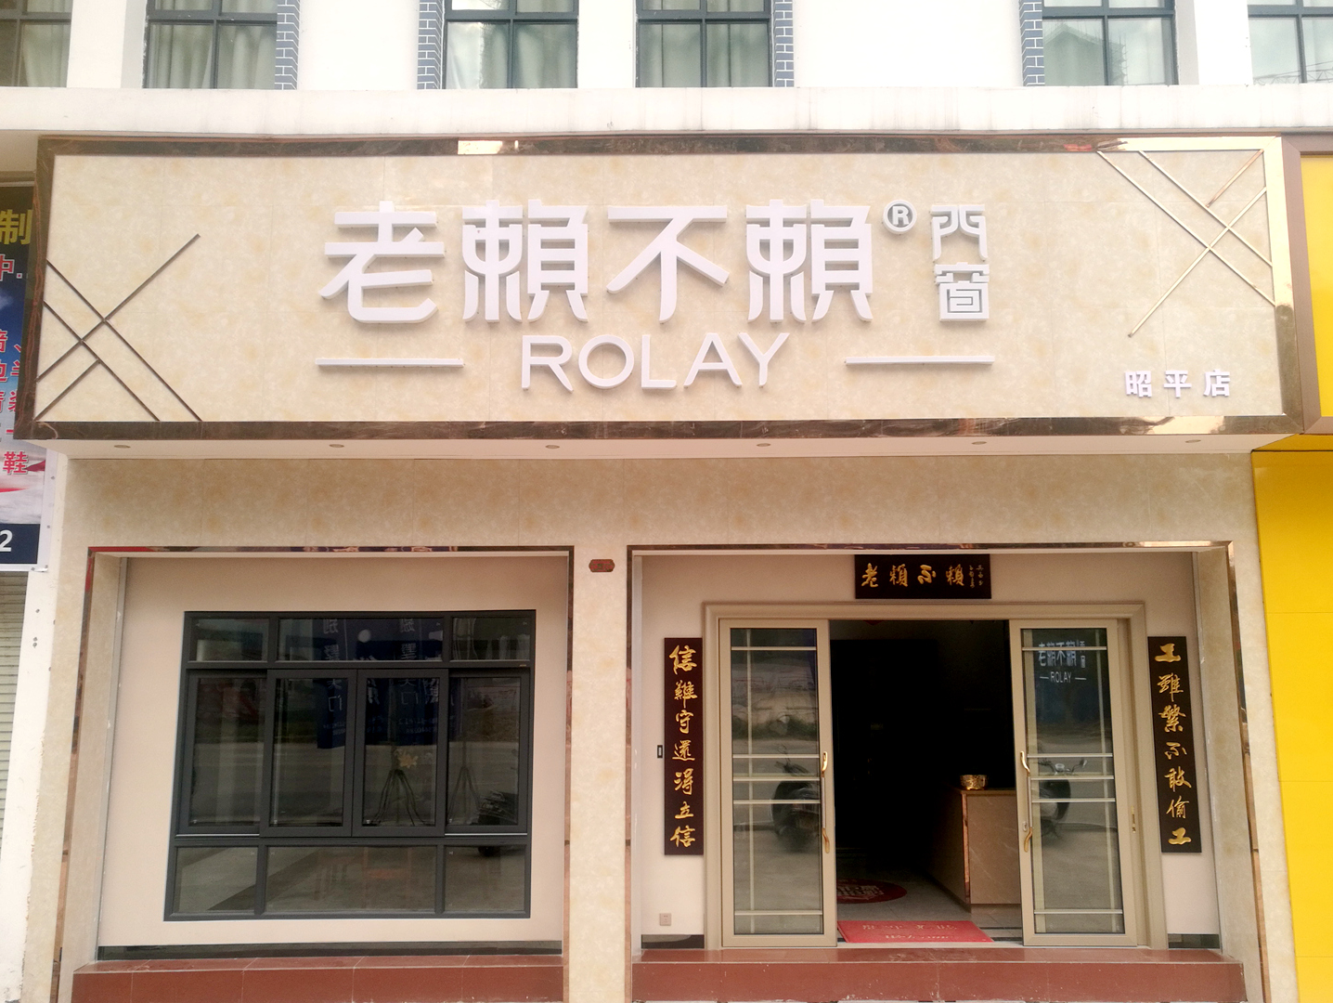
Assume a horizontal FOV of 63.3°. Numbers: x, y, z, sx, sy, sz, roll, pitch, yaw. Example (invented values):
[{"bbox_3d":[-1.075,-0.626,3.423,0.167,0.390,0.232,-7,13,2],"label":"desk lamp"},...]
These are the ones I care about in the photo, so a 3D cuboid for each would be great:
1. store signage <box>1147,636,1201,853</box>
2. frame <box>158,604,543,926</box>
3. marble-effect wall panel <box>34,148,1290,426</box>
[{"bbox_3d":[3.959,1.886,8.437,0.303,1.644,0.030,0,-9,0],"label":"store signage"},{"bbox_3d":[-2.442,2.039,8.477,2.800,2.352,0.100,0,-9,0],"label":"frame"},{"bbox_3d":[-0.058,-1.551,7.736,8.751,1.969,0.100,0,-9,0],"label":"marble-effect wall panel"}]

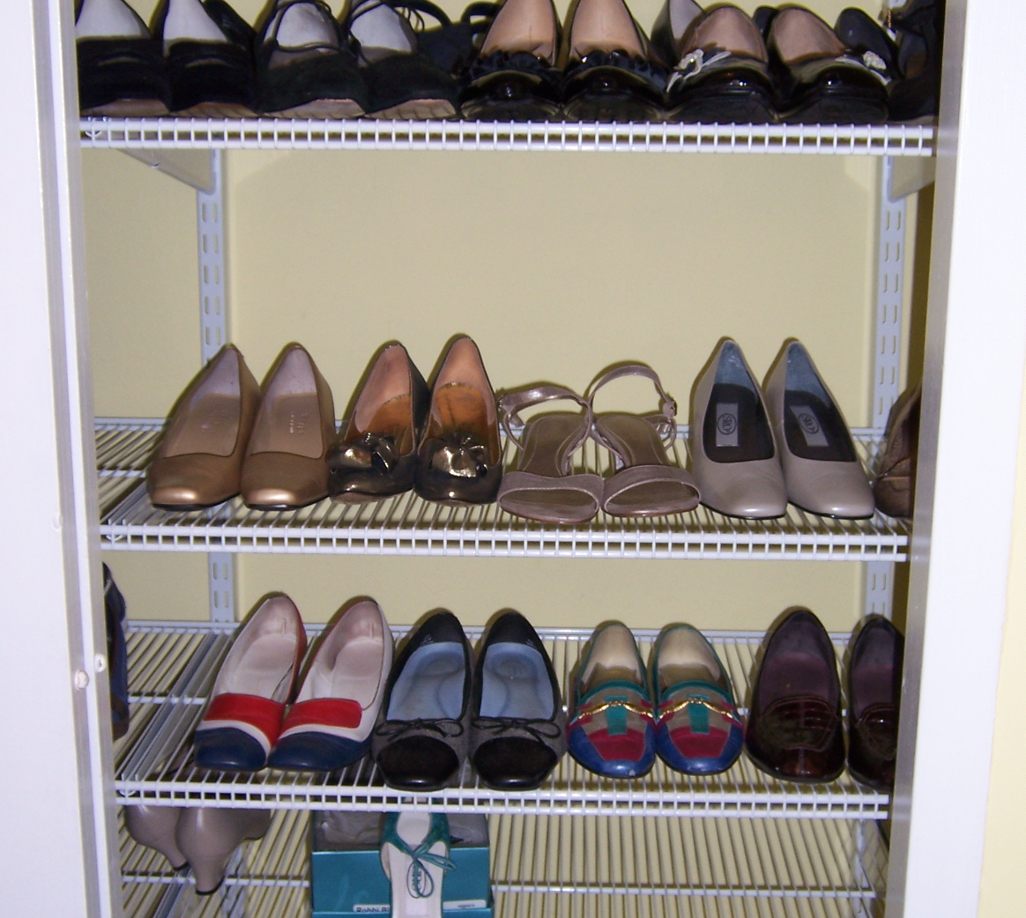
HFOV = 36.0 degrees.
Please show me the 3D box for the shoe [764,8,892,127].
[{"bbox_3d":[0.252,-0.330,1.313,0.084,0.099,0.250,1,13,2],"label":"shoe"}]

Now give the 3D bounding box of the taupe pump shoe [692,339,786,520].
[{"bbox_3d":[0.191,-0.032,1.397,0.080,0.107,0.245,1,13,2],"label":"taupe pump shoe"}]

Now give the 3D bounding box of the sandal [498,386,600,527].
[{"bbox_3d":[0.037,-0.010,1.381,0.086,0.076,0.240,1,13,3],"label":"sandal"}]

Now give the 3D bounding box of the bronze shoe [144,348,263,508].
[{"bbox_3d":[-0.263,-0.034,1.411,0.081,0.099,0.245,0,13,0],"label":"bronze shoe"}]

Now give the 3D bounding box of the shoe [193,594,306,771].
[{"bbox_3d":[-0.234,0.199,1.437,0.082,0.077,0.250,1,13,1],"label":"shoe"}]

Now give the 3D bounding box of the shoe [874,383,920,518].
[{"bbox_3d":[0.369,-0.021,1.389,0.078,0.092,0.240,4,14,16],"label":"shoe"}]

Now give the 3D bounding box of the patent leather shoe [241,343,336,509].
[{"bbox_3d":[-0.196,-0.031,1.400,0.079,0.105,0.240,-1,13,-5],"label":"patent leather shoe"}]

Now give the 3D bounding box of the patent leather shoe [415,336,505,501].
[{"bbox_3d":[-0.048,-0.037,1.417,0.076,0.106,0.240,0,13,-2],"label":"patent leather shoe"}]

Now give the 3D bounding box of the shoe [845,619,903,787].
[{"bbox_3d":[0.344,0.212,1.408,0.083,0.073,0.250,2,13,5],"label":"shoe"}]

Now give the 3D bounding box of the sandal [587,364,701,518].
[{"bbox_3d":[0.109,-0.022,1.393,0.084,0.094,0.240,0,13,-2],"label":"sandal"}]

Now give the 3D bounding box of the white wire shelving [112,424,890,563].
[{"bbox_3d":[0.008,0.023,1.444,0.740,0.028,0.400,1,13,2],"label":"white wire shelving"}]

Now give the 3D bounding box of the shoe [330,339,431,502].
[{"bbox_3d":[-0.116,-0.033,1.416,0.075,0.103,0.240,1,13,3],"label":"shoe"}]

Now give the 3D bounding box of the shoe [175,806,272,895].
[{"bbox_3d":[-0.289,0.340,1.599,0.078,0.103,0.242,1,13,2],"label":"shoe"}]

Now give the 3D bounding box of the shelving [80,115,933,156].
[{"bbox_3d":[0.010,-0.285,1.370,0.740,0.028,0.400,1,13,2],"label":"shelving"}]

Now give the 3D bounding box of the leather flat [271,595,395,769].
[{"bbox_3d":[-0.157,0.200,1.435,0.084,0.077,0.250,2,13,5],"label":"leather flat"}]

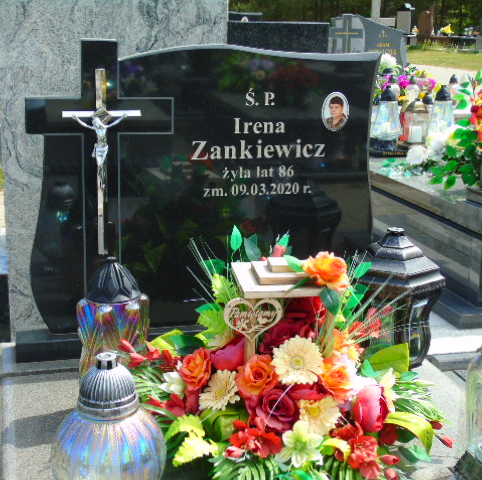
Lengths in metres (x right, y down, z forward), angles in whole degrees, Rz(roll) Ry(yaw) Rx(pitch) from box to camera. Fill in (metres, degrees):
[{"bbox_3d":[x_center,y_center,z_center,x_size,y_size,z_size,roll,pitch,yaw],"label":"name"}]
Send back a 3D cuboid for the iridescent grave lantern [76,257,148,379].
[{"bbox_3d":[-0.338,0.205,2.244,0.190,0.333,0.190,-2,14,-14],"label":"iridescent grave lantern"}]

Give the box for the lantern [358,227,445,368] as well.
[{"bbox_3d":[0.395,0.163,2.236,0.275,0.392,0.238,7,15,24],"label":"lantern"}]

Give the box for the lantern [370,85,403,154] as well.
[{"bbox_3d":[0.889,-0.736,5.177,0.195,0.409,0.195,-2,14,-14],"label":"lantern"}]

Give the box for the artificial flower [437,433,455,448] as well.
[{"bbox_3d":[0.455,0.443,1.874,0.024,0.024,0.052,-9,39,-37],"label":"artificial flower"}]

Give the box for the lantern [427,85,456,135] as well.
[{"bbox_3d":[1.232,-0.745,5.228,0.191,0.409,0.191,-2,14,-14],"label":"lantern"}]

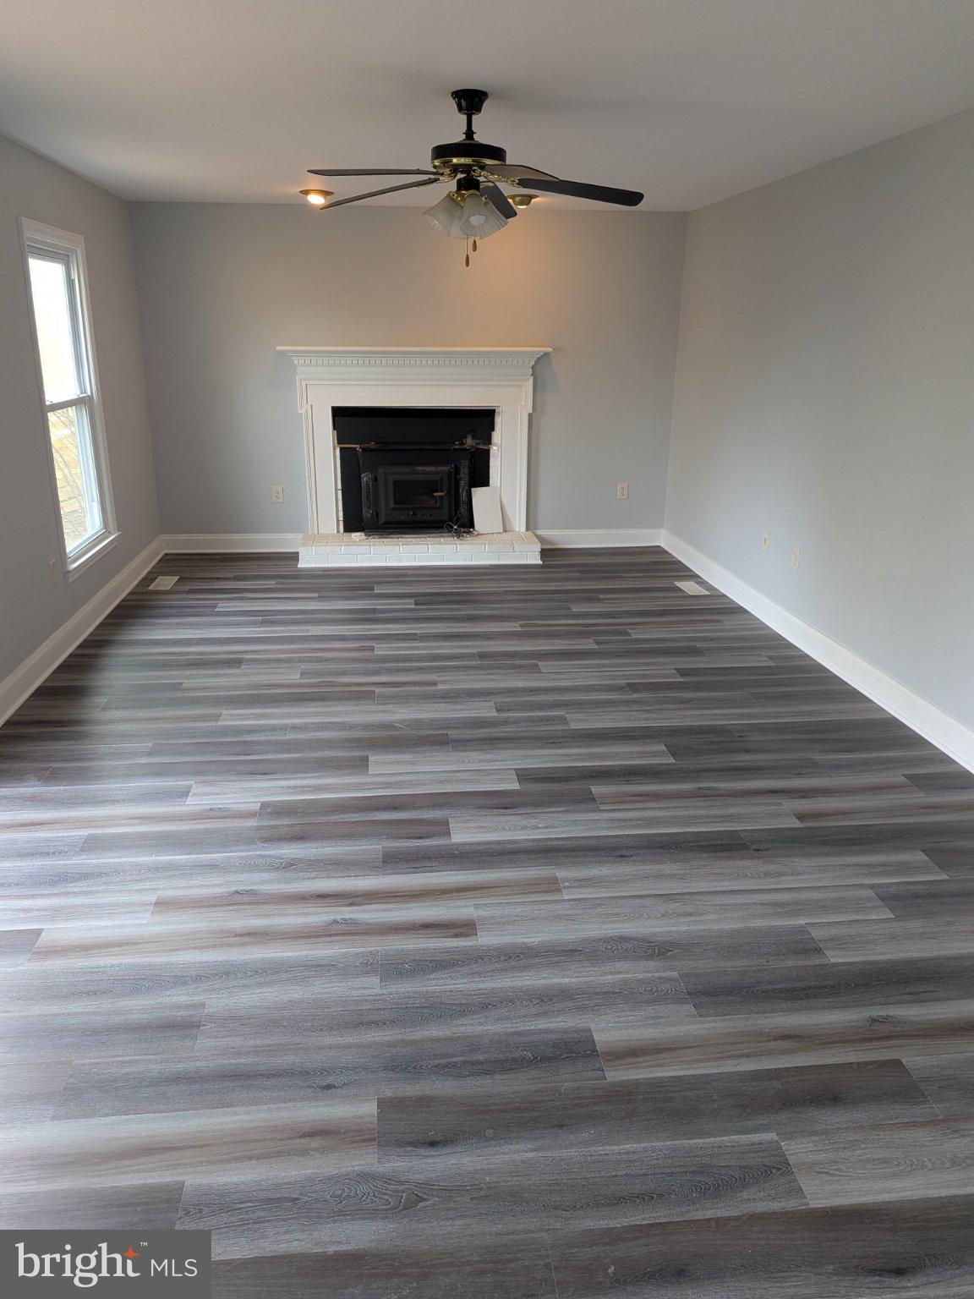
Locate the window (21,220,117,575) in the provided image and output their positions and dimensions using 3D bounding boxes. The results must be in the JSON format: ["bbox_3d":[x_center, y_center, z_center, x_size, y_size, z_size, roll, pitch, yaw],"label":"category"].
[{"bbox_3d":[-2.253,-1.358,4.897,0.110,1.708,1.002,-2,19,-7],"label":"window"}]

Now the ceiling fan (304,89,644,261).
[{"bbox_3d":[-0.069,-1.716,3.288,1.320,0.566,1.300,-2,19,-7],"label":"ceiling fan"}]

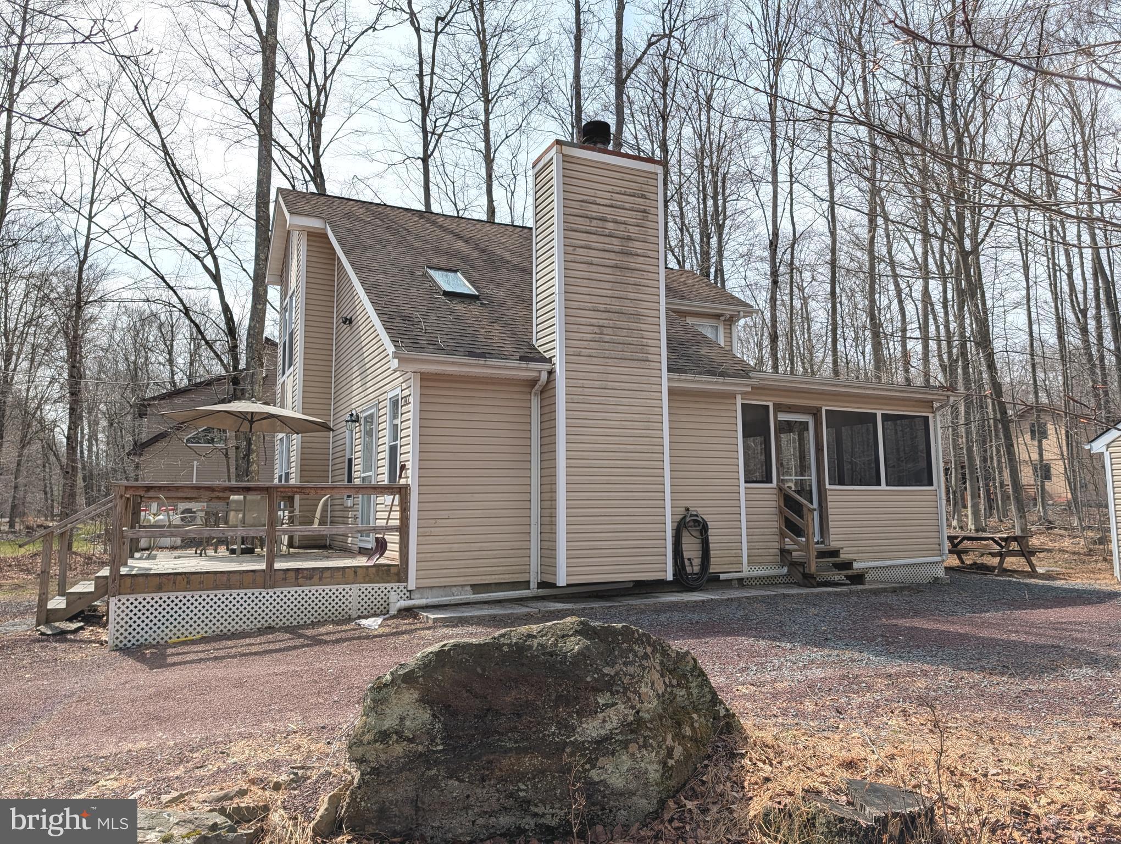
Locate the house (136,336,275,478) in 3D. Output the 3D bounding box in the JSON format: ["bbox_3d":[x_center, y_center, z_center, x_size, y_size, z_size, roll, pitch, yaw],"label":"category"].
[{"bbox_3d":[-13.516,0.722,33.383,8.700,8.500,9.500,2,-7,-28],"label":"house"}]

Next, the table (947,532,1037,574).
[{"bbox_3d":[8.508,2.635,15.747,1.480,0.740,1.830,2,-6,-26],"label":"table"}]

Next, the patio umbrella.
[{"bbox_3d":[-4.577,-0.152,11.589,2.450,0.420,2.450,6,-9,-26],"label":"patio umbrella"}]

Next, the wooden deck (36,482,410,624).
[{"bbox_3d":[-4.441,1.622,10.578,3.670,1.480,4.390,2,-6,-26],"label":"wooden deck"}]

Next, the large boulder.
[{"bbox_3d":[-0.049,1.442,3.894,1.980,0.960,0.950,0,-6,0],"label":"large boulder"}]

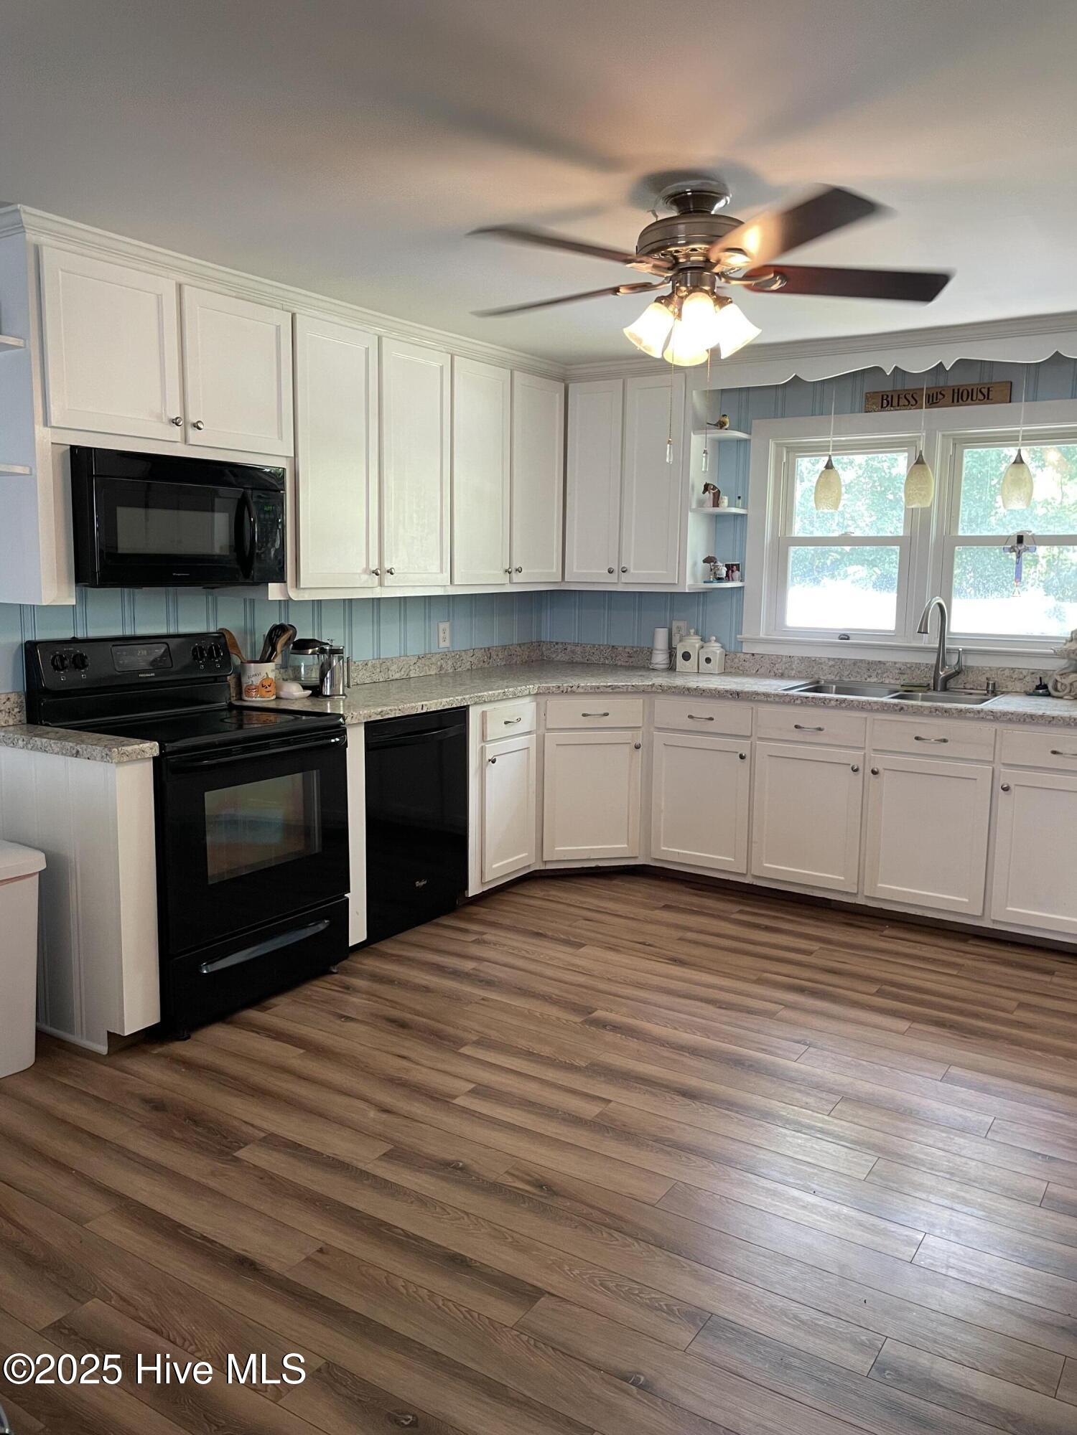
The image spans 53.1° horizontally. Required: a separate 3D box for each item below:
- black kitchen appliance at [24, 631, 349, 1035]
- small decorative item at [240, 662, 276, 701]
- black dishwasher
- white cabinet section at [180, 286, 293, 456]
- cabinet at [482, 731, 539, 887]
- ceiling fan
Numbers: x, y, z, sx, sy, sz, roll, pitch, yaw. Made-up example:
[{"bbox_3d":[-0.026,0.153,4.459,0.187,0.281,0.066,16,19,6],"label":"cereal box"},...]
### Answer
[{"bbox_3d":[-1.108,0.334,3.570,0.665,1.170,0.762,6,10,33],"label":"black kitchen appliance"},{"bbox_3d":[-1.035,-0.138,4.008,0.128,0.141,0.128,-3,9,-24],"label":"small decorative item"},{"bbox_3d":[-0.682,0.394,4.270,0.590,0.868,0.591,6,10,33],"label":"black dishwasher"},{"bbox_3d":[-1.121,-1.157,3.694,0.310,0.491,0.461,6,10,33],"label":"white cabinet section"},{"bbox_3d":[-0.348,0.357,4.758,0.600,0.580,0.369,6,10,33],"label":"cabinet"},{"bbox_3d":[0.360,-1.102,2.708,1.280,0.410,1.290,6,10,33],"label":"ceiling fan"}]

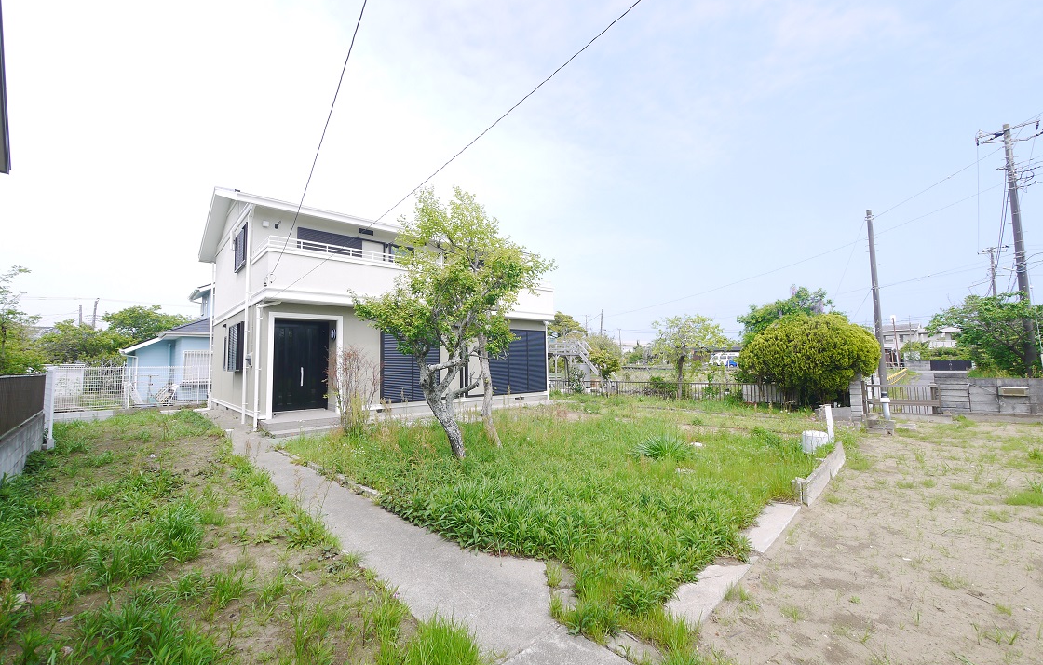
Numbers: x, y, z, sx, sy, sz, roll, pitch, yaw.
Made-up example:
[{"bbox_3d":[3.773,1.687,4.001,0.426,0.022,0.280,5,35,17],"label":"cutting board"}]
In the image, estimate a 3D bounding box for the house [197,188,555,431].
[{"bbox_3d":[-5.095,-0.859,15.652,10.222,6.960,9.352,3,-6,-42],"label":"house"}]

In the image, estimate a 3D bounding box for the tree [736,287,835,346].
[{"bbox_3d":[10.999,0.527,17.300,3.706,4.821,3.200,-4,-5,32],"label":"tree"}]

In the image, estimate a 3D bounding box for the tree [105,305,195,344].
[{"bbox_3d":[-22.872,1.108,26.000,4.835,5.585,4.800,3,-6,-41],"label":"tree"}]

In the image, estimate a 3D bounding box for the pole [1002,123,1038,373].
[{"bbox_3d":[22.397,-3.307,19.000,0.420,12.181,0.420,3,-6,-40],"label":"pole"}]

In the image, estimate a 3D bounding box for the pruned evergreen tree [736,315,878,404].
[{"bbox_3d":[10.217,1.040,15.200,4.300,3.513,3.300,-4,-5,36],"label":"pruned evergreen tree"}]

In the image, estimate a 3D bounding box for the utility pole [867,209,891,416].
[{"bbox_3d":[13.510,-0.798,16.000,0.270,7.671,0.270,-5,-6,40],"label":"utility pole"}]

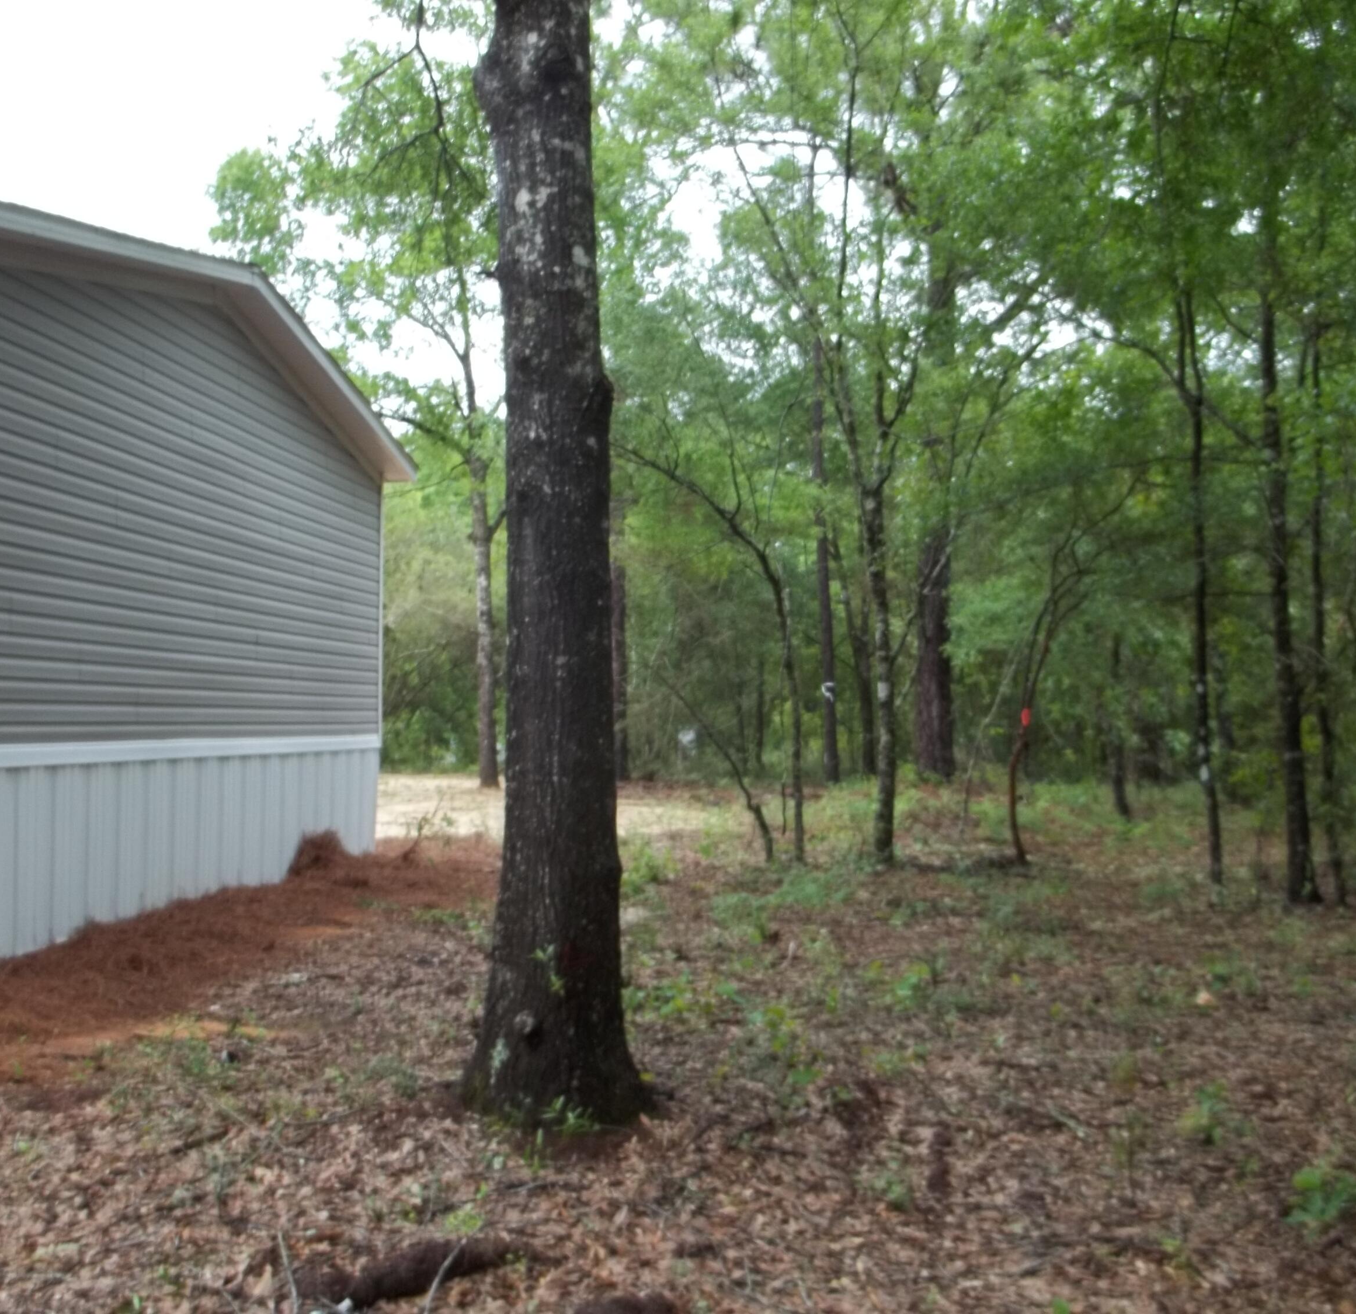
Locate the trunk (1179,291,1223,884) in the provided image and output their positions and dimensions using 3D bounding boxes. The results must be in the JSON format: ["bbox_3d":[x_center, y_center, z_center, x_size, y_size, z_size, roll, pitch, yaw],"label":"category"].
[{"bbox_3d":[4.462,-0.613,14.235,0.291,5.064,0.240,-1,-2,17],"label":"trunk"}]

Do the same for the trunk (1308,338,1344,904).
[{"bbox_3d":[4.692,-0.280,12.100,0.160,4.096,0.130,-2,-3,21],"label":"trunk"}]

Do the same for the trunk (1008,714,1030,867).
[{"bbox_3d":[3.196,1.250,15.663,0.180,1.434,0.130,0,-2,11],"label":"trunk"}]

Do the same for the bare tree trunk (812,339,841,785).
[{"bbox_3d":[2.486,-1.625,28.160,0.260,7.552,0.240,-2,-2,5],"label":"bare tree trunk"}]

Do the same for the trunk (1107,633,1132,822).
[{"bbox_3d":[5.434,0.864,20.560,0.180,2.326,0.150,-3,-3,15],"label":"trunk"}]

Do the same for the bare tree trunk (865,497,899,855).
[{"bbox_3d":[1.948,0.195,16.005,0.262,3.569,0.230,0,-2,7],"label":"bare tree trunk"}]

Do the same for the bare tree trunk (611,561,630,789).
[{"bbox_3d":[-0.978,0.225,28.073,0.360,3.752,0.360,-1,-2,-2],"label":"bare tree trunk"}]

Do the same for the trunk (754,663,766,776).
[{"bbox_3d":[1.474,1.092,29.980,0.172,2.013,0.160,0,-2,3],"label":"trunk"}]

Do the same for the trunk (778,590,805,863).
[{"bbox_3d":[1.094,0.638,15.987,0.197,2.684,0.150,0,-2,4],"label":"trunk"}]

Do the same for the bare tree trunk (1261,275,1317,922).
[{"bbox_3d":[4.372,-0.480,12.019,0.220,4.490,0.190,-3,-3,20],"label":"bare tree trunk"}]

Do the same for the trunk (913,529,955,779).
[{"bbox_3d":[4.404,-0.053,28.585,0.640,4.291,0.600,0,-2,9],"label":"trunk"}]

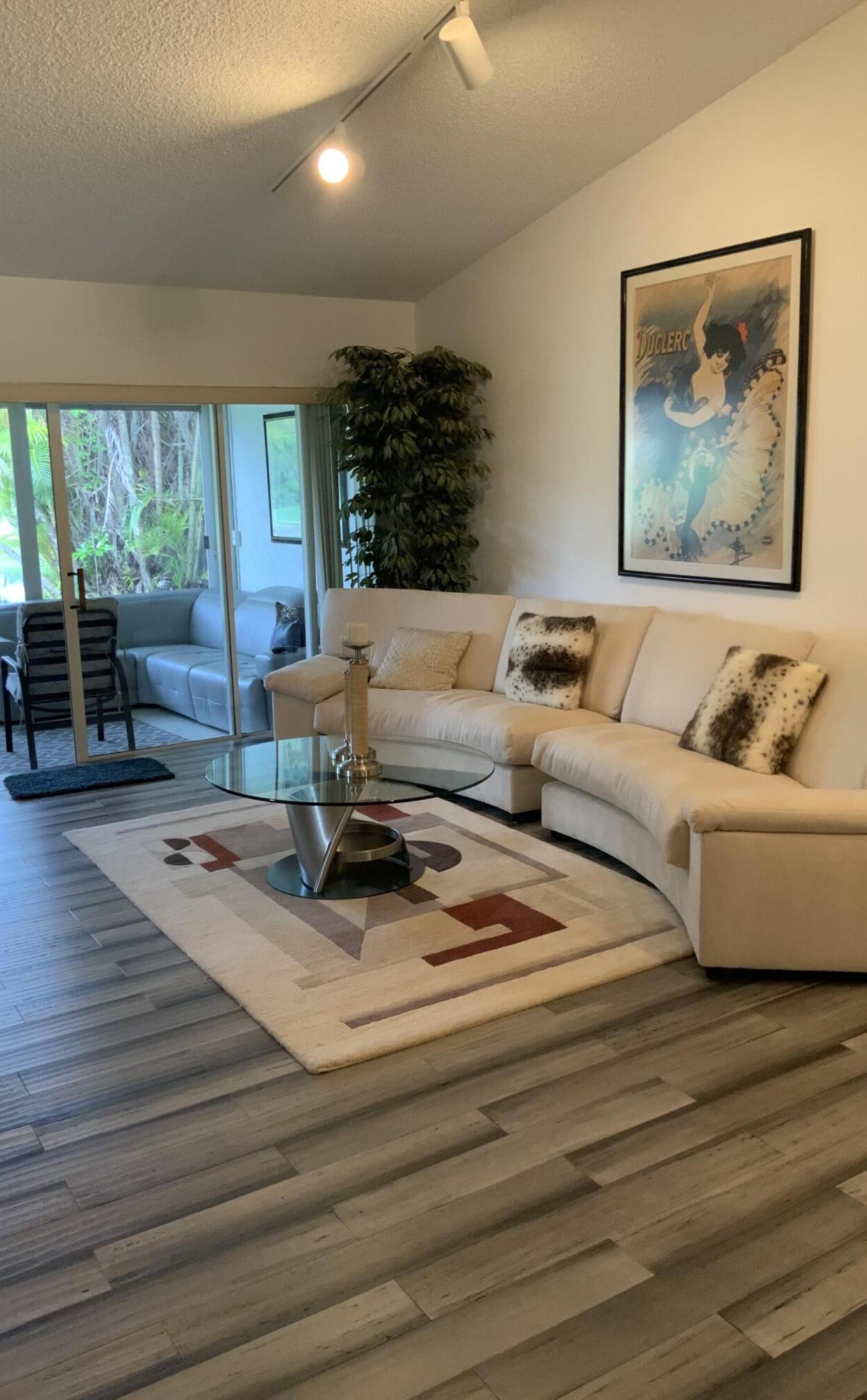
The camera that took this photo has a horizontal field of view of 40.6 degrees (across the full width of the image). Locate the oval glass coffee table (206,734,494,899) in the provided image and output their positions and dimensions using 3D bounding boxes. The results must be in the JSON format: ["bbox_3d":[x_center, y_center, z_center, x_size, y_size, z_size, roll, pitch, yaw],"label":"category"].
[{"bbox_3d":[-0.326,0.452,4.476,1.071,0.418,1.071,-8,13,-31],"label":"oval glass coffee table"}]

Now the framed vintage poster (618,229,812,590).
[{"bbox_3d":[1.181,-1.225,5.160,0.035,1.415,1.118,-8,13,-31],"label":"framed vintage poster"}]

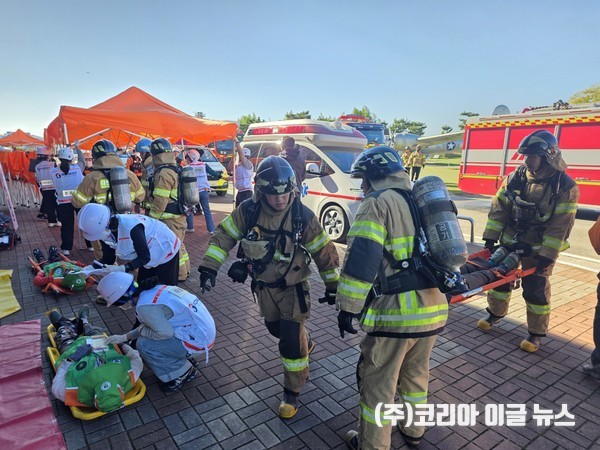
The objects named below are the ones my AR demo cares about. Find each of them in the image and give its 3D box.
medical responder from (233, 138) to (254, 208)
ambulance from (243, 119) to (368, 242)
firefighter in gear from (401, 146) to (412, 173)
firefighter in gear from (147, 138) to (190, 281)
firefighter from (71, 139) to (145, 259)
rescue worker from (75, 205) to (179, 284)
[{"bbox_3d":[-1.189,-0.874,8.387,0.500,1.920,0.500,0,11,-5],"label":"medical responder"},{"bbox_3d":[0.497,-1.192,8.949,1.950,2.280,5.150,-6,13,-34],"label":"ambulance"},{"bbox_3d":[5.358,-2.977,19.930,0.580,1.780,0.420,3,11,11],"label":"firefighter in gear"},{"bbox_3d":[-1.672,-0.218,5.082,0.560,1.760,0.580,6,12,26],"label":"firefighter in gear"},{"bbox_3d":[-2.067,-0.058,4.372,0.560,1.760,0.690,11,14,41],"label":"firefighter"},{"bbox_3d":[-1.546,0.375,3.637,0.920,1.200,0.520,2,11,5],"label":"rescue worker"}]

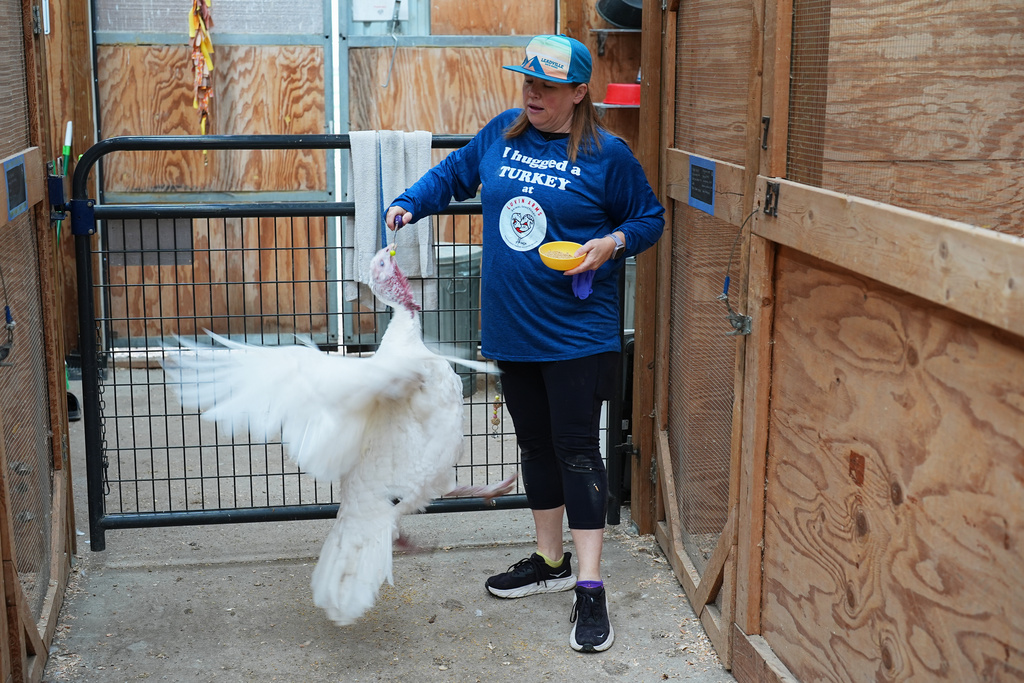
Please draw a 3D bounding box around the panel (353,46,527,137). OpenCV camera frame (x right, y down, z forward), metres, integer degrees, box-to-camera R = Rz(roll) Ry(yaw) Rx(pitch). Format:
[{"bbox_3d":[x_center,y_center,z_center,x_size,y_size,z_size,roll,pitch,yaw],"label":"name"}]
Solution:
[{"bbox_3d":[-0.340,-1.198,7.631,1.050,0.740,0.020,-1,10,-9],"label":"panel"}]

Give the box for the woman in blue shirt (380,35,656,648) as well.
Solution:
[{"bbox_3d":[0.083,-0.011,3.848,0.600,1.630,0.640,6,11,28],"label":"woman in blue shirt"}]

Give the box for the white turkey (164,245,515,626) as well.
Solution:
[{"bbox_3d":[-0.416,0.244,3.720,0.820,1.000,0.650,4,11,20],"label":"white turkey"}]

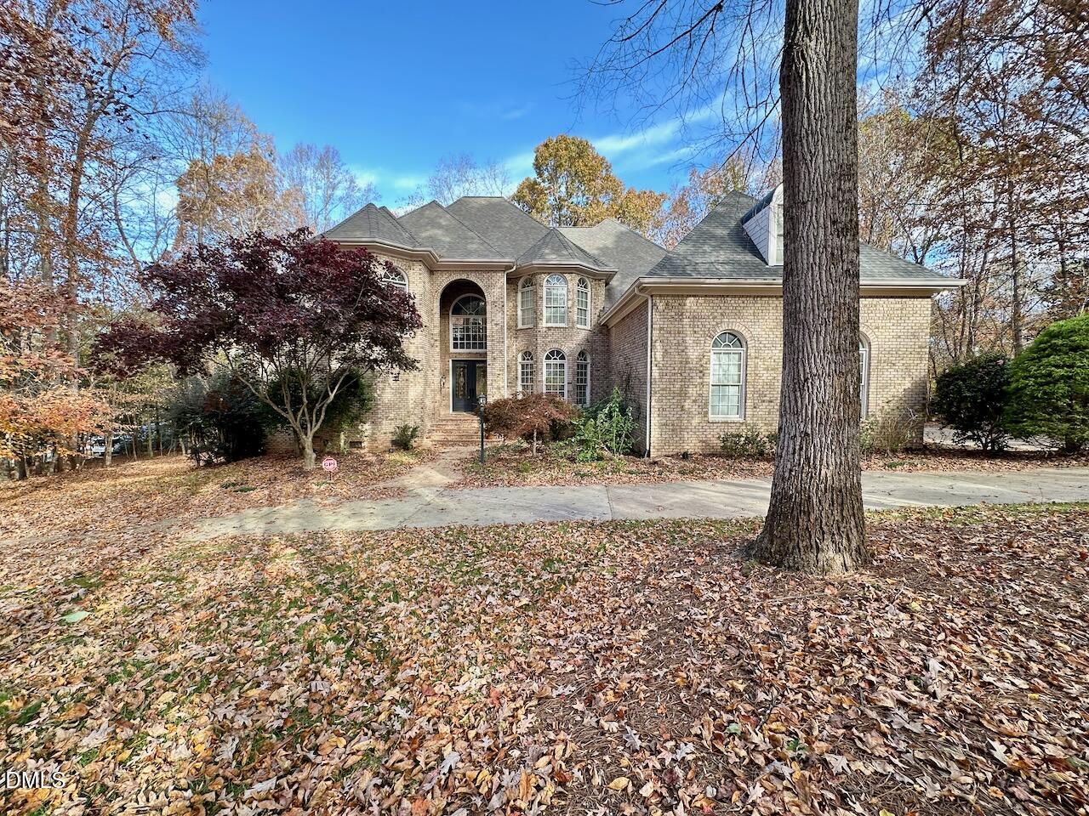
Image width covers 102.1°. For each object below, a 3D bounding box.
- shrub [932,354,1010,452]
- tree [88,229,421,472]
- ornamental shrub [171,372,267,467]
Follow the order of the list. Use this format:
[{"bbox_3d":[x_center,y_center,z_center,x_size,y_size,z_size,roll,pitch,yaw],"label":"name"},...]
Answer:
[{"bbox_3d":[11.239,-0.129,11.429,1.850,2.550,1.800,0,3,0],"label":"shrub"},{"bbox_3d":[-6.876,-1.479,11.526,7.200,6.200,6.400,0,3,0],"label":"tree"},{"bbox_3d":[-10.159,0.350,13.720,2.700,2.850,2.500,0,3,0],"label":"ornamental shrub"}]

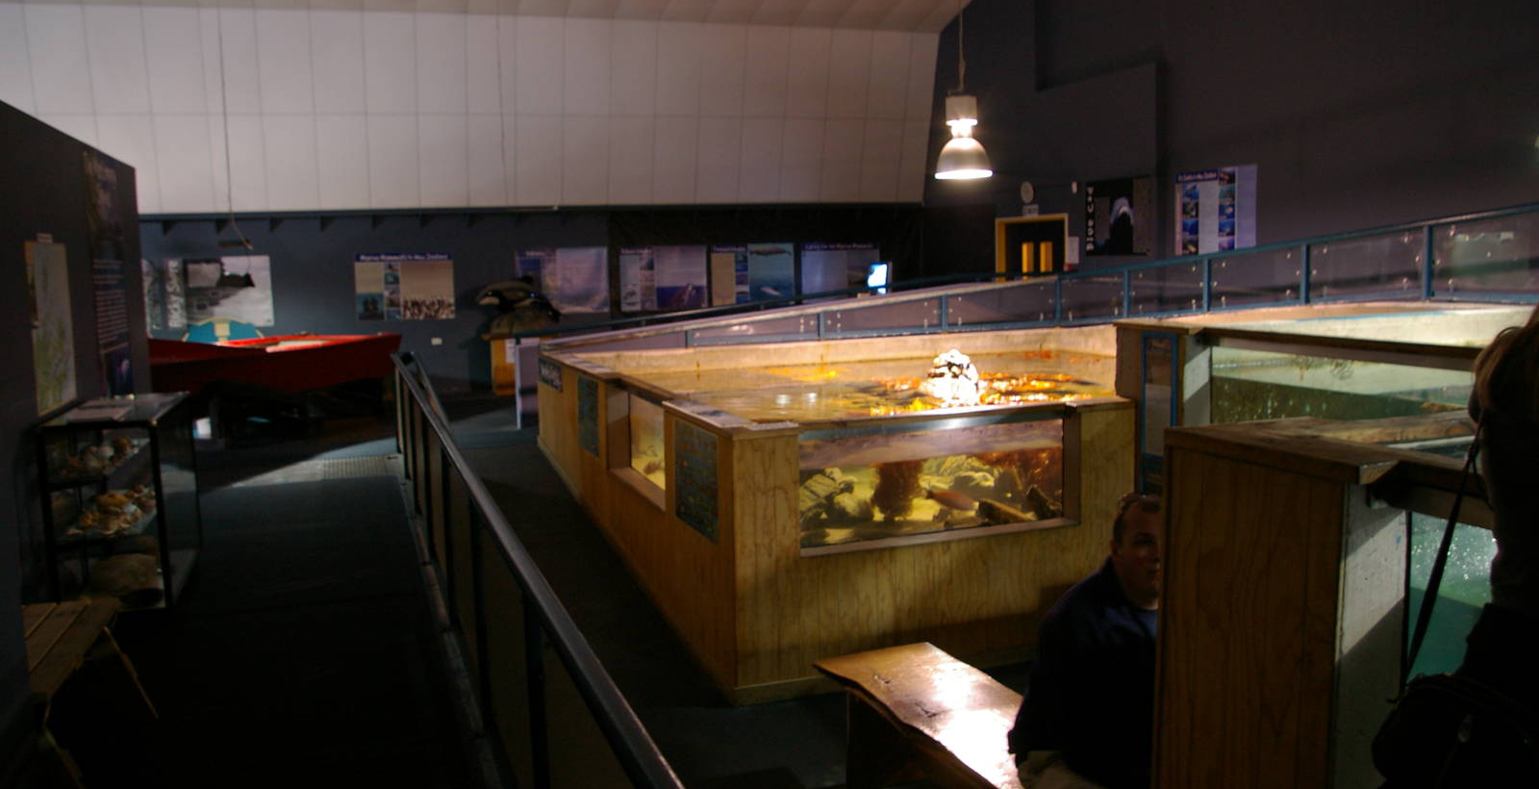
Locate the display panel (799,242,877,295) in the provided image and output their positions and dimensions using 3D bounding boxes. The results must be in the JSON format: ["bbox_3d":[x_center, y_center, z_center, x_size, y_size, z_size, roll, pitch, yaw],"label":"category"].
[{"bbox_3d":[1.054,-1.764,16.646,1.200,0.850,0.030,-4,7,-19],"label":"display panel"}]

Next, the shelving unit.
[{"bbox_3d":[-3.374,0.527,5.994,0.488,0.909,1.480,-4,7,-21],"label":"shelving unit"}]

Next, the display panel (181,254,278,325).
[{"bbox_3d":[-6.590,-1.224,13.976,1.080,0.860,0.030,-4,7,-20],"label":"display panel"}]

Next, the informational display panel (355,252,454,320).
[{"bbox_3d":[-4.628,-1.365,14.625,1.180,0.840,0.030,-4,7,-20],"label":"informational display panel"}]

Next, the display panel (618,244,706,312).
[{"bbox_3d":[-1.439,-1.591,15.778,1.200,0.850,0.030,-4,7,-19],"label":"display panel"}]

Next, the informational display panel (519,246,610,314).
[{"bbox_3d":[-2.734,-1.503,15.336,1.190,0.850,0.030,-4,7,-20],"label":"informational display panel"}]

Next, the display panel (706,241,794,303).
[{"bbox_3d":[-0.221,-1.676,16.202,1.200,0.850,0.030,-4,7,-19],"label":"display panel"}]

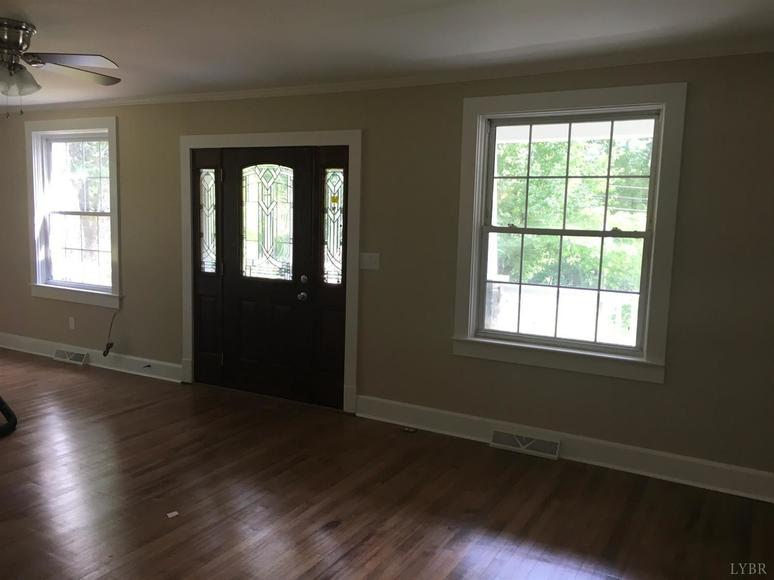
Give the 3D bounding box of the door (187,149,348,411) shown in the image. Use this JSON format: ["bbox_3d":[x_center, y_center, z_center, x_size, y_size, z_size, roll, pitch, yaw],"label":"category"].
[{"bbox_3d":[-0.993,-0.121,5.324,1.584,2.045,0.070,5,8,28],"label":"door"}]

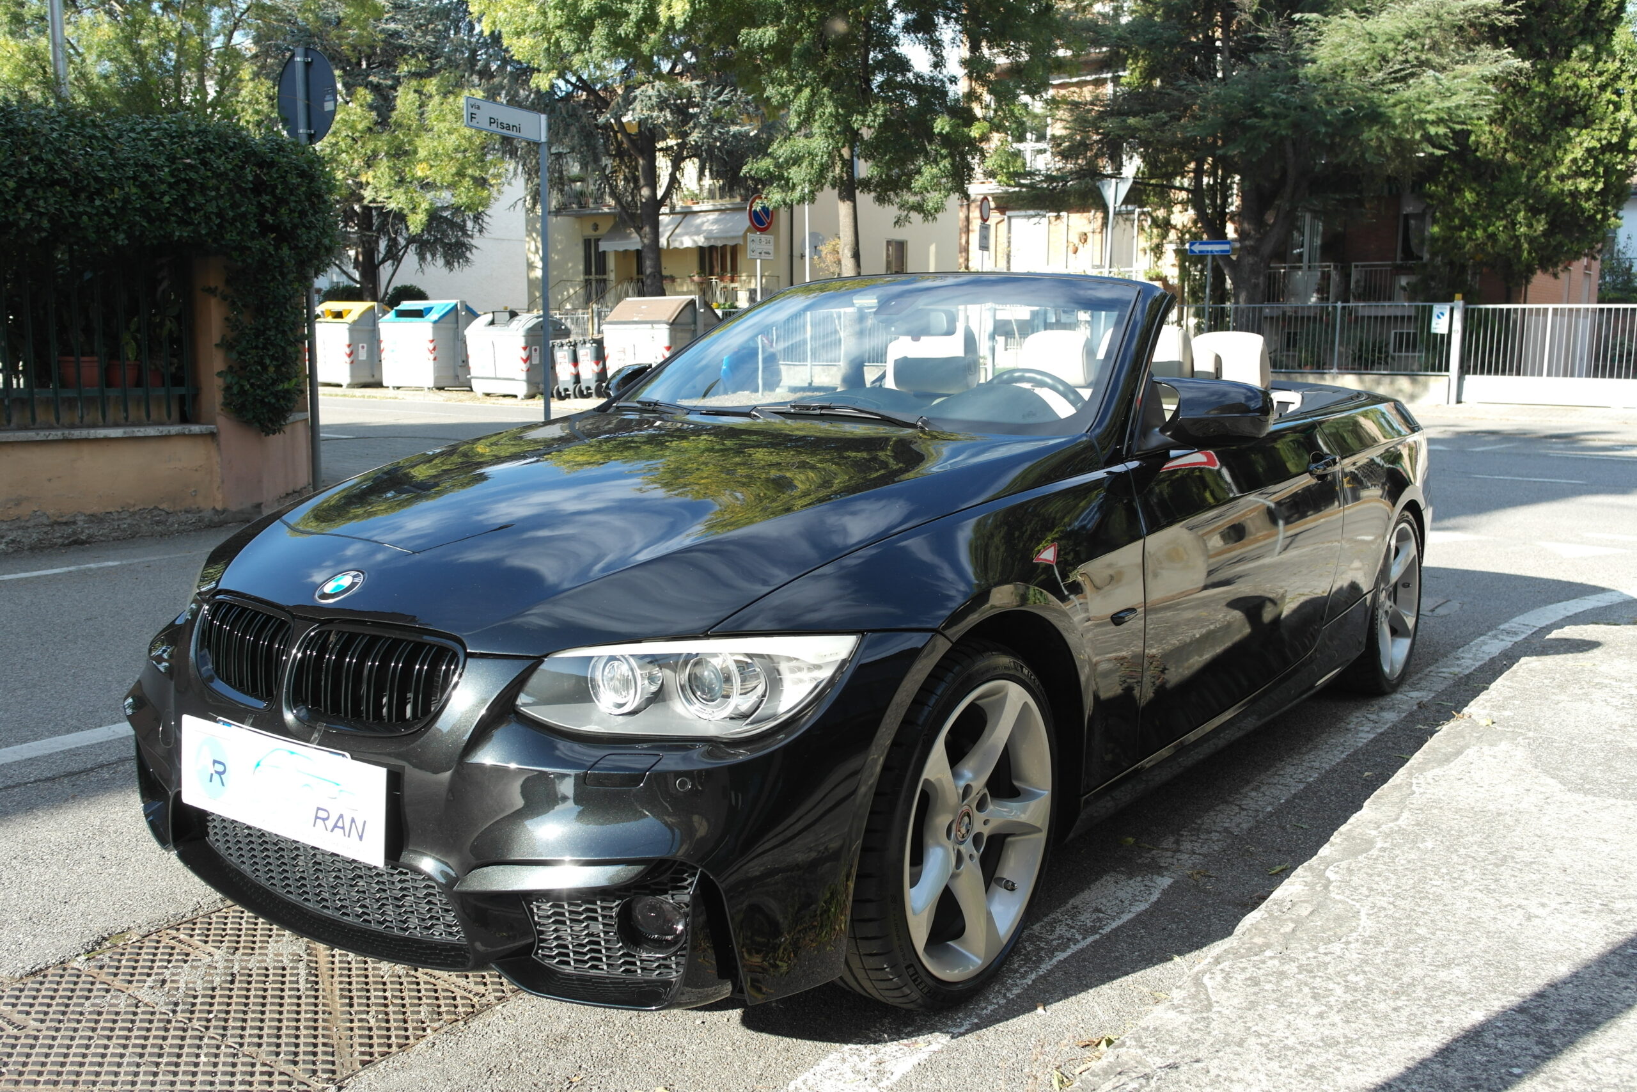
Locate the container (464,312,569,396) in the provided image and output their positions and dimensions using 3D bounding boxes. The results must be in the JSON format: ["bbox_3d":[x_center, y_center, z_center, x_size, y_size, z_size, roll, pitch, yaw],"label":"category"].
[{"bbox_3d":[-5.510,-3.532,25.136,1.342,1.539,1.392,5,9,23],"label":"container"}]

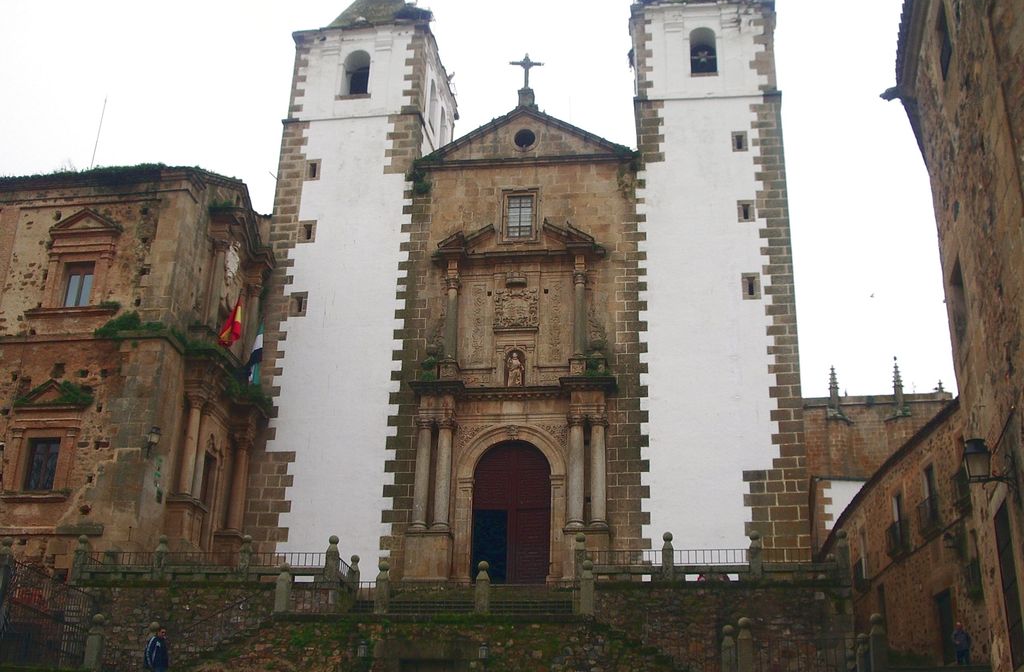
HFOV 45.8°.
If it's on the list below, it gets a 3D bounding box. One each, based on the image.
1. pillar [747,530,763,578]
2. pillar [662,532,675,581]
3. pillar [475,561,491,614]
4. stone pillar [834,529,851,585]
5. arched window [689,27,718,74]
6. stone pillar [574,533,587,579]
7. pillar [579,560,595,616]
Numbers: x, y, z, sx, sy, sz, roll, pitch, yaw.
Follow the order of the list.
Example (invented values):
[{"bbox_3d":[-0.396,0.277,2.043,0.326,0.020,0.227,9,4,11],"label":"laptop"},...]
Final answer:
[{"bbox_3d":[6.388,5.778,31.989,0.300,1.294,0.300,-2,-24,8],"label":"pillar"},{"bbox_3d":[4.182,5.913,32.416,0.300,1.340,0.300,-2,-22,8],"label":"pillar"},{"bbox_3d":[-0.725,6.243,30.057,0.300,1.340,0.300,-2,-22,8],"label":"pillar"},{"bbox_3d":[8.612,5.753,31.675,0.300,1.426,0.300,-2,-24,8],"label":"stone pillar"},{"bbox_3d":[8.137,-11.990,51.543,1.046,2.397,0.500,-1,-24,7],"label":"arched window"},{"bbox_3d":[1.844,5.914,32.592,0.300,1.292,0.300,-2,-24,8],"label":"stone pillar"},{"bbox_3d":[1.855,6.136,29.612,0.300,1.340,0.300,-2,-22,8],"label":"pillar"}]

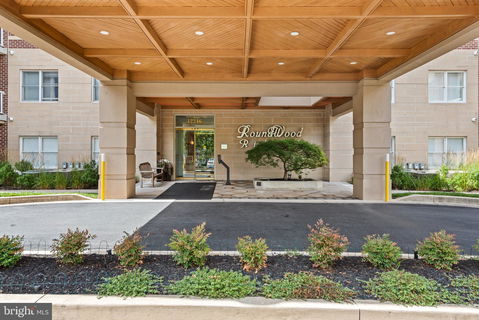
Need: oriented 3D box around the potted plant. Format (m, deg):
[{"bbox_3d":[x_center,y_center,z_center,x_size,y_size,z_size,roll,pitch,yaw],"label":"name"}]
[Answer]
[{"bbox_3d":[1.683,0.165,11.200,2.850,1.750,2.400,0,1,0],"label":"potted plant"}]

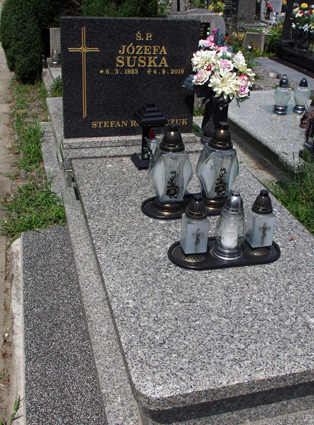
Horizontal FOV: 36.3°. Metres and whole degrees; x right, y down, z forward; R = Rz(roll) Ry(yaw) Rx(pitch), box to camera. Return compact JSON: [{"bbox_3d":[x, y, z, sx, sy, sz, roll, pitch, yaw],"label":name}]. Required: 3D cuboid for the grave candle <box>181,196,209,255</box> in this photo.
[{"bbox_3d":[0.140,0.038,1.764,0.086,0.209,0.086,-5,29,-16],"label":"grave candle"}]

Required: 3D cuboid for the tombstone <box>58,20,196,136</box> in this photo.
[{"bbox_3d":[-0.150,-0.764,2.751,0.771,0.642,0.080,-5,26,-15],"label":"tombstone"}]

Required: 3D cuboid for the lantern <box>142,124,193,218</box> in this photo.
[{"bbox_3d":[0.070,-0.185,1.991,0.172,0.362,0.172,-4,29,-16],"label":"lantern"}]

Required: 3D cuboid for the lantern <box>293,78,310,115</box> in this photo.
[{"bbox_3d":[1.330,-1.057,4.349,0.140,0.284,0.140,-5,26,-15],"label":"lantern"}]

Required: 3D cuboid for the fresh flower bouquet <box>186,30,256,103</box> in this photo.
[{"bbox_3d":[0.363,-0.829,2.740,0.380,0.370,0.330,-5,26,-15],"label":"fresh flower bouquet"}]

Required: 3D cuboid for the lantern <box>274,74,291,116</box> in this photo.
[{"bbox_3d":[1.138,-1.062,4.310,0.145,0.310,0.145,-5,26,-15],"label":"lantern"}]

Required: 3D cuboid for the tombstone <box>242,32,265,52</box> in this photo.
[{"bbox_3d":[2.054,-3.615,10.184,0.460,0.420,0.150,7,26,9],"label":"tombstone"}]

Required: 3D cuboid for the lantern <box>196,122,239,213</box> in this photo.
[{"bbox_3d":[0.270,-0.206,2.053,0.168,0.367,0.168,-4,29,-16],"label":"lantern"}]

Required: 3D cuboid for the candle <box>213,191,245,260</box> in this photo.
[{"bbox_3d":[0.287,0.034,1.800,0.115,0.260,0.115,-5,29,-15],"label":"candle"}]

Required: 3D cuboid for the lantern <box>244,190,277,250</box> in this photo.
[{"bbox_3d":[0.404,0.018,1.832,0.083,0.216,0.083,-4,28,-15],"label":"lantern"}]

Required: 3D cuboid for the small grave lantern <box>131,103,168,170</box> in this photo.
[{"bbox_3d":[-0.030,-0.392,2.412,0.145,0.316,0.145,-4,29,-16],"label":"small grave lantern"}]

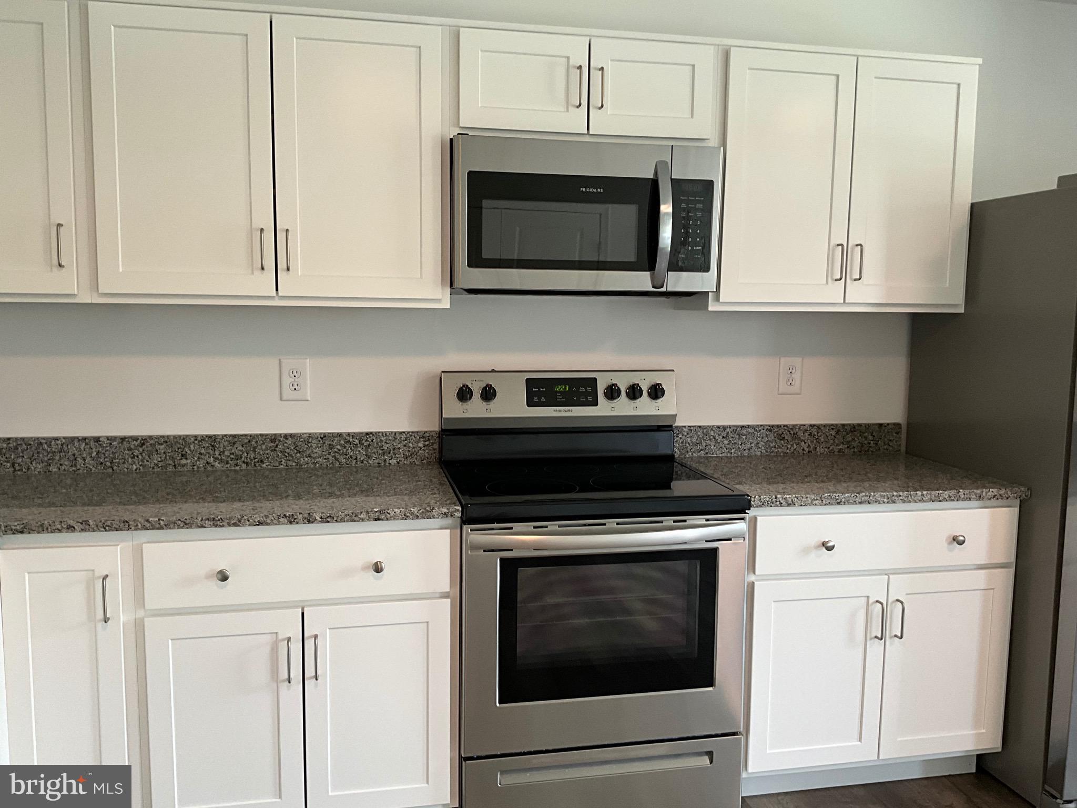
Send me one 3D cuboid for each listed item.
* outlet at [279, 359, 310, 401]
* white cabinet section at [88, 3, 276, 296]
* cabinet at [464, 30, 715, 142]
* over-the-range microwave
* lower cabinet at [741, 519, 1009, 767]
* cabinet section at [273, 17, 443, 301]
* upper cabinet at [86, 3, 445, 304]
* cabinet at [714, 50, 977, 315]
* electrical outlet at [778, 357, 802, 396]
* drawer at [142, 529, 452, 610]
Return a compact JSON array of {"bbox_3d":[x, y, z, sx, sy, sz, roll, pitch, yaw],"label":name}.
[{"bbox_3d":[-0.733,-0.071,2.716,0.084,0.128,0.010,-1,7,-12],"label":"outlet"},{"bbox_3d":[-0.932,-0.655,2.457,0.436,0.724,0.320,-1,6,-12],"label":"white cabinet section"},{"bbox_3d":[0.107,-0.893,2.627,0.760,0.296,0.332,-1,7,-12],"label":"cabinet"},{"bbox_3d":[0.111,-0.525,2.633,0.759,0.413,0.407,-1,7,-12],"label":"over-the-range microwave"},{"bbox_3d":[0.904,0.642,2.816,0.836,0.805,0.642,-1,7,-12],"label":"lower cabinet"},{"bbox_3d":[-0.505,-0.660,2.544,0.435,0.724,0.320,-1,6,-12],"label":"cabinet section"},{"bbox_3d":[-0.714,-0.652,2.482,0.914,0.760,0.337,-1,7,-12],"label":"upper cabinet"},{"bbox_3d":[0.888,-0.672,2.813,0.839,0.760,0.337,-1,7,-12],"label":"cabinet"},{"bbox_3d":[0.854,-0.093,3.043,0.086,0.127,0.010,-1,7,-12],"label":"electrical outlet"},{"bbox_3d":[-0.608,0.370,2.362,0.710,0.158,0.445,-1,7,-12],"label":"drawer"}]

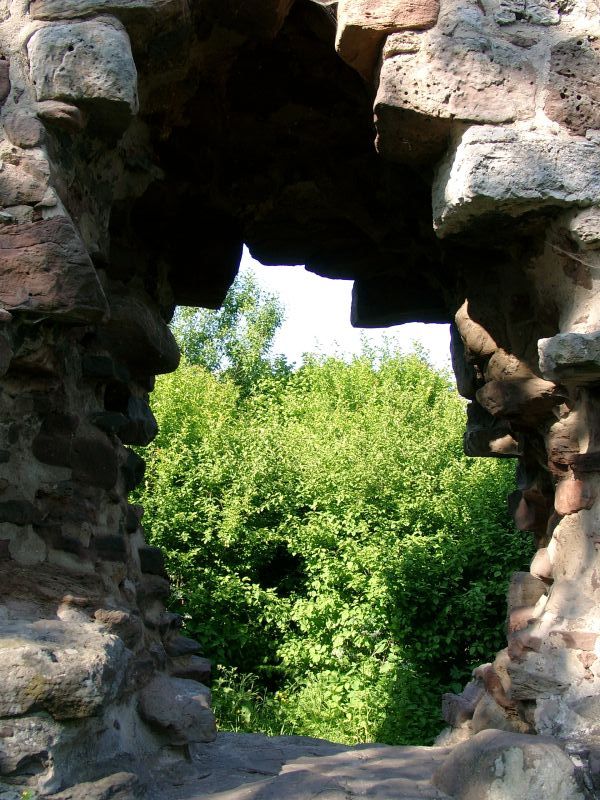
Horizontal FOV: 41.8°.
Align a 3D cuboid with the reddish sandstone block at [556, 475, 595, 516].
[{"bbox_3d":[1.013,0.356,2.900,0.140,0.140,0.150,1,2,17],"label":"reddish sandstone block"}]

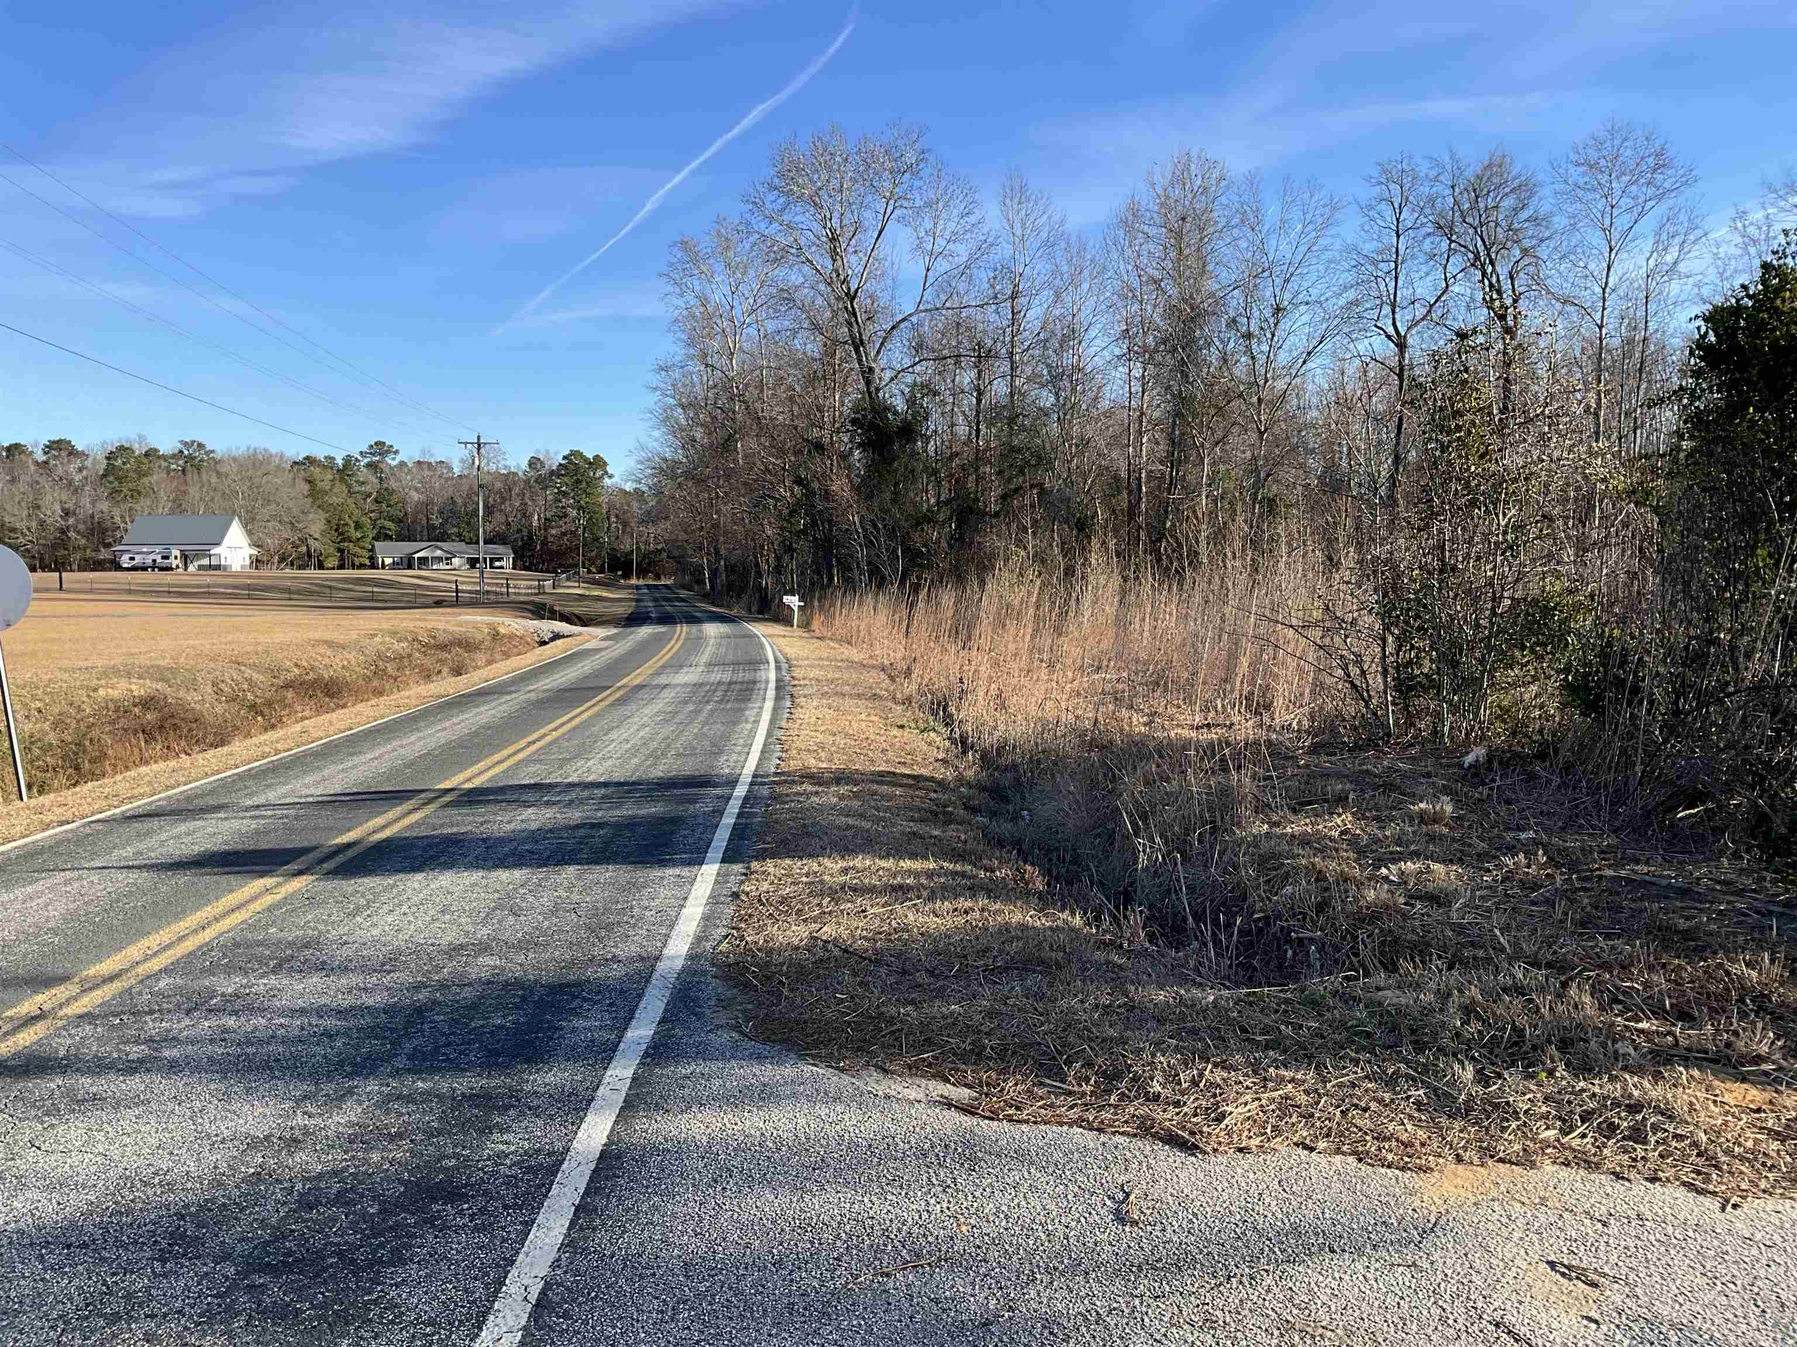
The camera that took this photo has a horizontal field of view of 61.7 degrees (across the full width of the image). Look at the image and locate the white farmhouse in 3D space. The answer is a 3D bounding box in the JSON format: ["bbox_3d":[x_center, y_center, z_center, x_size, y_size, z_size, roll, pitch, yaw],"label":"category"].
[{"bbox_3d":[-98.950,-18.105,209.768,13.300,7.900,16.000,0,4,0],"label":"white farmhouse"}]

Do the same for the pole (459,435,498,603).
[{"bbox_3d":[-25.542,-9.455,92.000,2.440,10.300,0.300,-1,4,-8],"label":"pole"}]

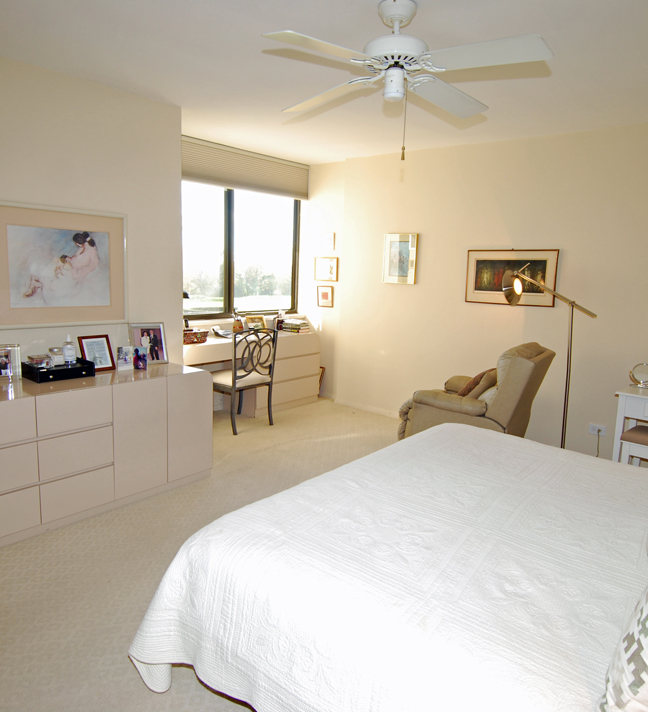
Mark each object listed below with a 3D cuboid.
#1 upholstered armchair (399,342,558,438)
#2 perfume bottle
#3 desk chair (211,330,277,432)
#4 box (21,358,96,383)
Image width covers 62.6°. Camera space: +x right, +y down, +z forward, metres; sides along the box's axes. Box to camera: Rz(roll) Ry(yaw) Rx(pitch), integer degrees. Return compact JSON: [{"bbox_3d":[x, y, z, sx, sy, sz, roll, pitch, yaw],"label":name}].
[{"bbox_3d":[1.107,0.361,3.835,0.940,1.010,0.860,9,12,35],"label":"upholstered armchair"},{"bbox_3d":[-1.537,-0.032,3.209,0.065,0.175,0.072,10,12,40],"label":"perfume bottle"},{"bbox_3d":[-0.766,0.178,4.712,0.530,0.889,0.490,10,12,39],"label":"desk chair"},{"bbox_3d":[-1.565,0.084,3.149,0.215,0.085,0.320,10,12,40],"label":"box"}]

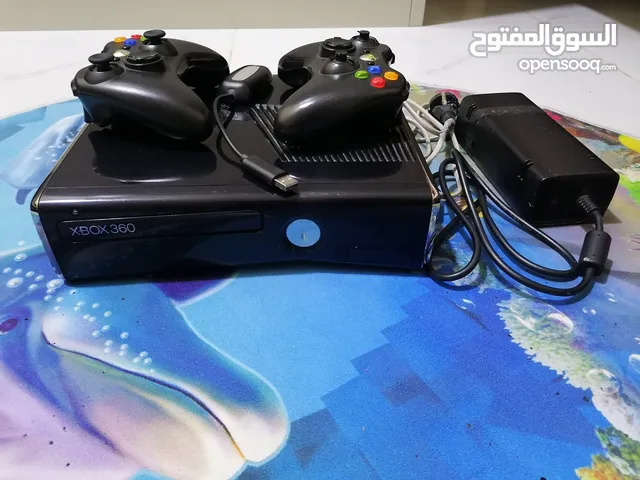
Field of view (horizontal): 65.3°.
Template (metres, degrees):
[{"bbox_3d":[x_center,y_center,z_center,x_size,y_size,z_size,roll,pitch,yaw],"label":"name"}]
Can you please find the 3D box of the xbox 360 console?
[{"bbox_3d":[-0.060,-0.074,0.456,0.270,0.075,0.252,-1,37,-3],"label":"xbox 360 console"}]

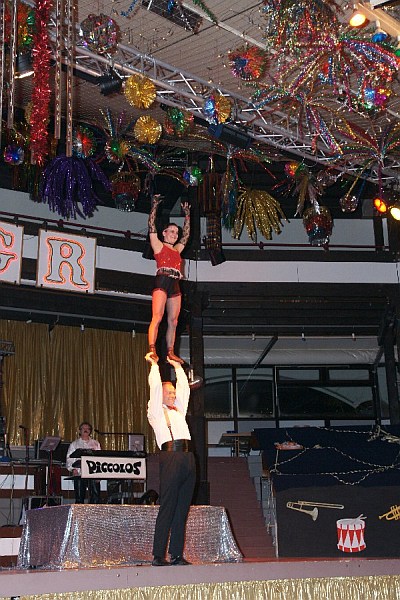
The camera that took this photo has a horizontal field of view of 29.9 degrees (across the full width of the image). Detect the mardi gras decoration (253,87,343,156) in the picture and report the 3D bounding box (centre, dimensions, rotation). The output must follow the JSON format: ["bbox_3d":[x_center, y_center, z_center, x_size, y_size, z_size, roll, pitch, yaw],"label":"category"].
[{"bbox_3d":[1.040,-1.904,8.000,0.860,0.550,0.800,-1,-15,0],"label":"mardi gras decoration"}]

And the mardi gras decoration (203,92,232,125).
[{"bbox_3d":[0.177,-1.941,7.600,0.300,0.310,0.290,-1,-15,0],"label":"mardi gras decoration"}]

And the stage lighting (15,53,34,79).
[{"bbox_3d":[-1.615,-2.158,6.900,0.180,0.220,0.190,-8,18,25],"label":"stage lighting"}]

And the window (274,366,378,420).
[{"bbox_3d":[2.417,1.781,14.440,1.920,1.030,0.120,0,-17,-5],"label":"window"}]

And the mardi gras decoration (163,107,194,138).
[{"bbox_3d":[-0.224,-1.846,7.800,0.320,0.320,0.320,-1,-17,0],"label":"mardi gras decoration"}]

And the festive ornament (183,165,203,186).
[{"bbox_3d":[-0.089,-1.478,8.900,0.240,0.250,0.240,-1,-15,0],"label":"festive ornament"}]

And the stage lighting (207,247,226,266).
[{"bbox_3d":[0.233,-0.591,10.300,0.200,0.240,0.200,-22,-21,8],"label":"stage lighting"}]

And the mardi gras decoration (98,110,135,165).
[{"bbox_3d":[-0.913,-1.777,8.200,0.370,0.580,0.370,-1,-17,0],"label":"mardi gras decoration"}]

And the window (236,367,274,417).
[{"bbox_3d":[1.061,1.758,14.332,0.740,1.000,0.120,0,-17,-5],"label":"window"}]

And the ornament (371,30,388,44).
[{"bbox_3d":[1.364,-1.995,5.700,0.125,0.120,0.125,-1,-15,0],"label":"ornament"}]

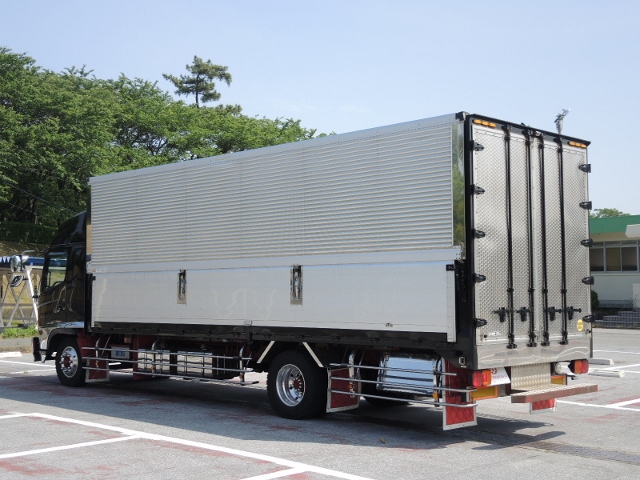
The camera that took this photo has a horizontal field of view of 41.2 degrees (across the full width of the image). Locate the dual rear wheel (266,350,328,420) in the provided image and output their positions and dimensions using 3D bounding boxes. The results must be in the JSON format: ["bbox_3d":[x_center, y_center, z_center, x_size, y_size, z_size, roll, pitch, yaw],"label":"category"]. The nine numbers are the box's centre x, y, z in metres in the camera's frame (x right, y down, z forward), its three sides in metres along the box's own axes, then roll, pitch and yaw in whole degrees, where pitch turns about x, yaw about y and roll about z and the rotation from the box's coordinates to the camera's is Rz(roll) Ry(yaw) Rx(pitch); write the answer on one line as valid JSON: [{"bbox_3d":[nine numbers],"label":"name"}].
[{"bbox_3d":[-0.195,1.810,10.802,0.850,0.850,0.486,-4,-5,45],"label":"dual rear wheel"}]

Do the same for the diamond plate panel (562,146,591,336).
[{"bbox_3d":[3.082,0.032,10.262,0.045,2.257,0.587,-4,-5,45],"label":"diamond plate panel"}]

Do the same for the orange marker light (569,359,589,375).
[{"bbox_3d":[3.136,1.530,10.260,0.101,0.157,0.263,-4,-5,45],"label":"orange marker light"}]

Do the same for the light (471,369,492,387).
[{"bbox_3d":[1.667,1.434,8.784,0.091,0.157,0.263,-4,-5,45],"label":"light"}]

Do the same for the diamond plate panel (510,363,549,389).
[{"bbox_3d":[2.371,1.516,9.529,0.035,0.253,0.820,-4,-5,45],"label":"diamond plate panel"}]

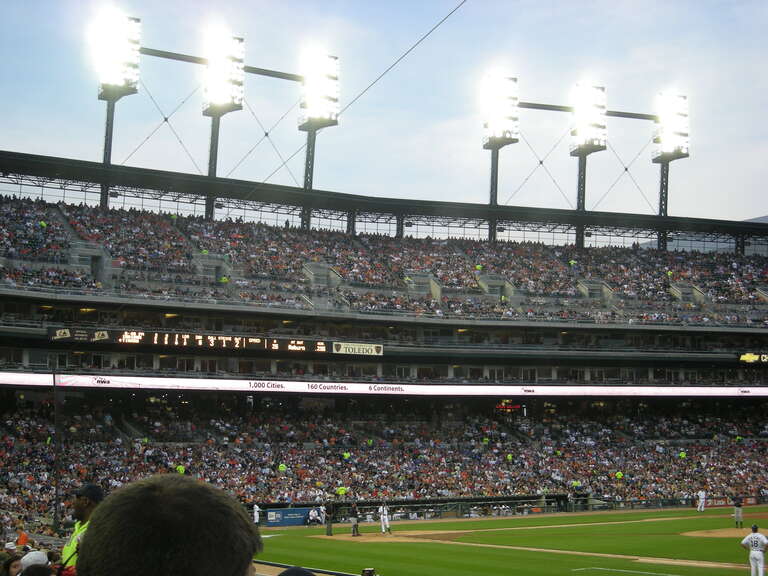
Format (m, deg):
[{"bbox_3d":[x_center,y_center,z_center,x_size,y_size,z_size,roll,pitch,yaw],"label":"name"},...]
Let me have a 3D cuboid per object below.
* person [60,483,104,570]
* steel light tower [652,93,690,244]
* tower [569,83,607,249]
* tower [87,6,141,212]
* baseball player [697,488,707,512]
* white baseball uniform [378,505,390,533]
[{"bbox_3d":[-2.058,2.265,8.376,0.380,1.780,0.540,3,-9,-26],"label":"person"},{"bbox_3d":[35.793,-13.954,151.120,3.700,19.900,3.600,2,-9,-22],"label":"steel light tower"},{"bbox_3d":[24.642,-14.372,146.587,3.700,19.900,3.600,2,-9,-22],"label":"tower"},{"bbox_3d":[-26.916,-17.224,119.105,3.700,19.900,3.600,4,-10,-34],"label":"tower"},{"bbox_3d":[22.525,15.097,85.000,0.620,1.760,0.450,-9,-11,44],"label":"baseball player"},{"bbox_3d":[0.027,12.524,65.100,0.620,1.500,0.450,-3,-8,11],"label":"white baseball uniform"}]

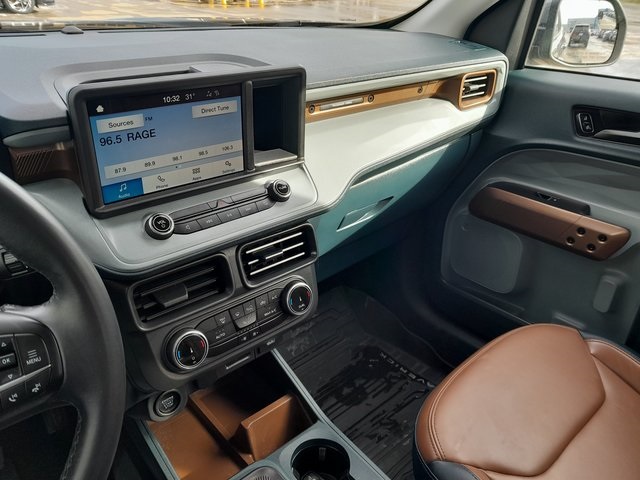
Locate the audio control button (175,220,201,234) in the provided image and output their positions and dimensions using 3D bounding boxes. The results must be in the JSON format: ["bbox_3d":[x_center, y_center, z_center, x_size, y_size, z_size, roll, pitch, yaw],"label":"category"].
[{"bbox_3d":[-0.148,-0.013,0.563,0.031,0.013,0.006,-21,0,-37],"label":"audio control button"}]

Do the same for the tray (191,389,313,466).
[{"bbox_3d":[-0.120,0.276,0.822,0.127,0.063,0.158,-21,39,-37],"label":"tray"}]

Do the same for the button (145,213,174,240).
[{"bbox_3d":[-0.172,-0.014,0.539,0.028,0.028,0.015,-21,0,-37],"label":"button"}]

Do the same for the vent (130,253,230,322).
[{"bbox_3d":[-0.160,0.058,0.580,0.119,0.056,0.027,-21,20,-37],"label":"vent"}]

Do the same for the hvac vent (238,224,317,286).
[{"bbox_3d":[-0.057,0.018,0.664,0.119,0.056,0.027,-21,20,-37],"label":"hvac vent"}]

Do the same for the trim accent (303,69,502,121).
[{"bbox_3d":[0.160,-0.247,0.866,0.465,0.064,0.060,-21,39,-37],"label":"trim accent"}]

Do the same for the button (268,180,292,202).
[{"bbox_3d":[-0.051,-0.062,0.638,0.028,0.028,0.015,-21,0,-37],"label":"button"}]

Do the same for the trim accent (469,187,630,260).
[{"bbox_3d":[0.450,-0.040,1.006,0.318,0.066,0.048,25,21,40],"label":"trim accent"}]

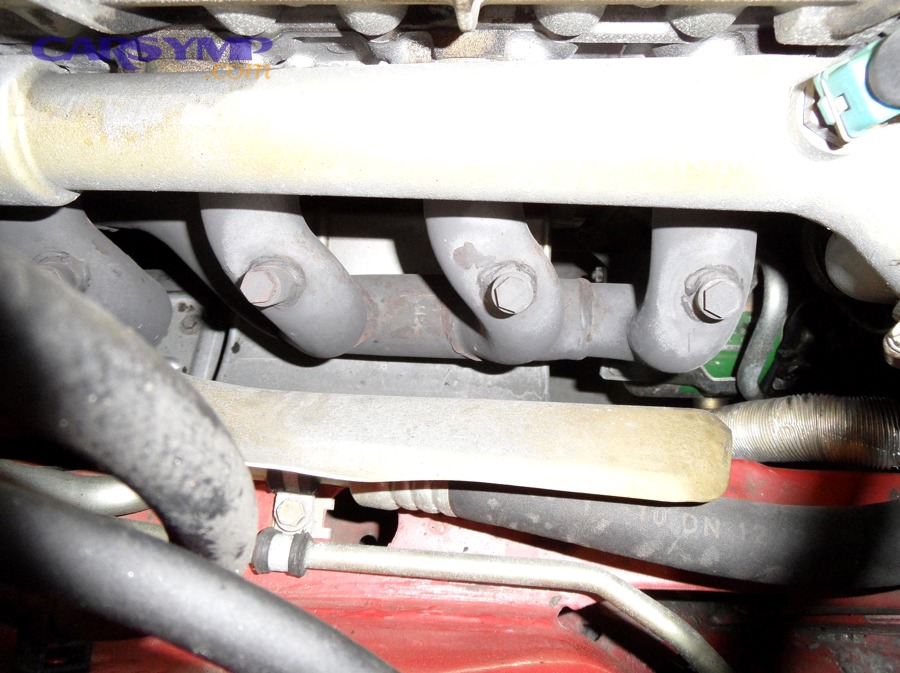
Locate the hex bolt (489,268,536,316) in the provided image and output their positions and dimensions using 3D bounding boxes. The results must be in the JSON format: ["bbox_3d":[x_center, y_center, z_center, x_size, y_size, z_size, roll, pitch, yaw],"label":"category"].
[{"bbox_3d":[0.026,-0.019,0.266,0.018,0.018,0.012,0,13,-6],"label":"hex bolt"}]

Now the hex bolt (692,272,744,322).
[{"bbox_3d":[0.115,-0.016,0.266,0.018,0.018,0.012,0,12,3],"label":"hex bolt"}]

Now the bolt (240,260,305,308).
[{"bbox_3d":[-0.078,-0.022,0.267,0.018,0.018,0.014,0,9,15],"label":"bolt"}]

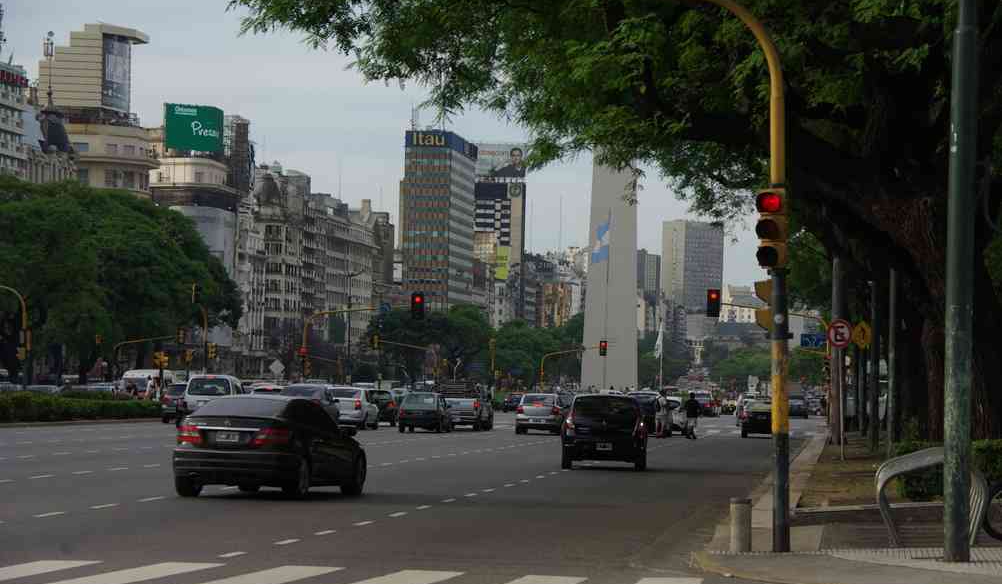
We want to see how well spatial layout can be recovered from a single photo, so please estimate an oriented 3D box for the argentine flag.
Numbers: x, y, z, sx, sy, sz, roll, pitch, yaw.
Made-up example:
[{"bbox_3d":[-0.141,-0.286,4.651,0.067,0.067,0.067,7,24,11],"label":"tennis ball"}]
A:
[{"bbox_3d":[10.605,-5.780,345.000,2.300,5.400,0.800,1,-2,0],"label":"argentine flag"}]

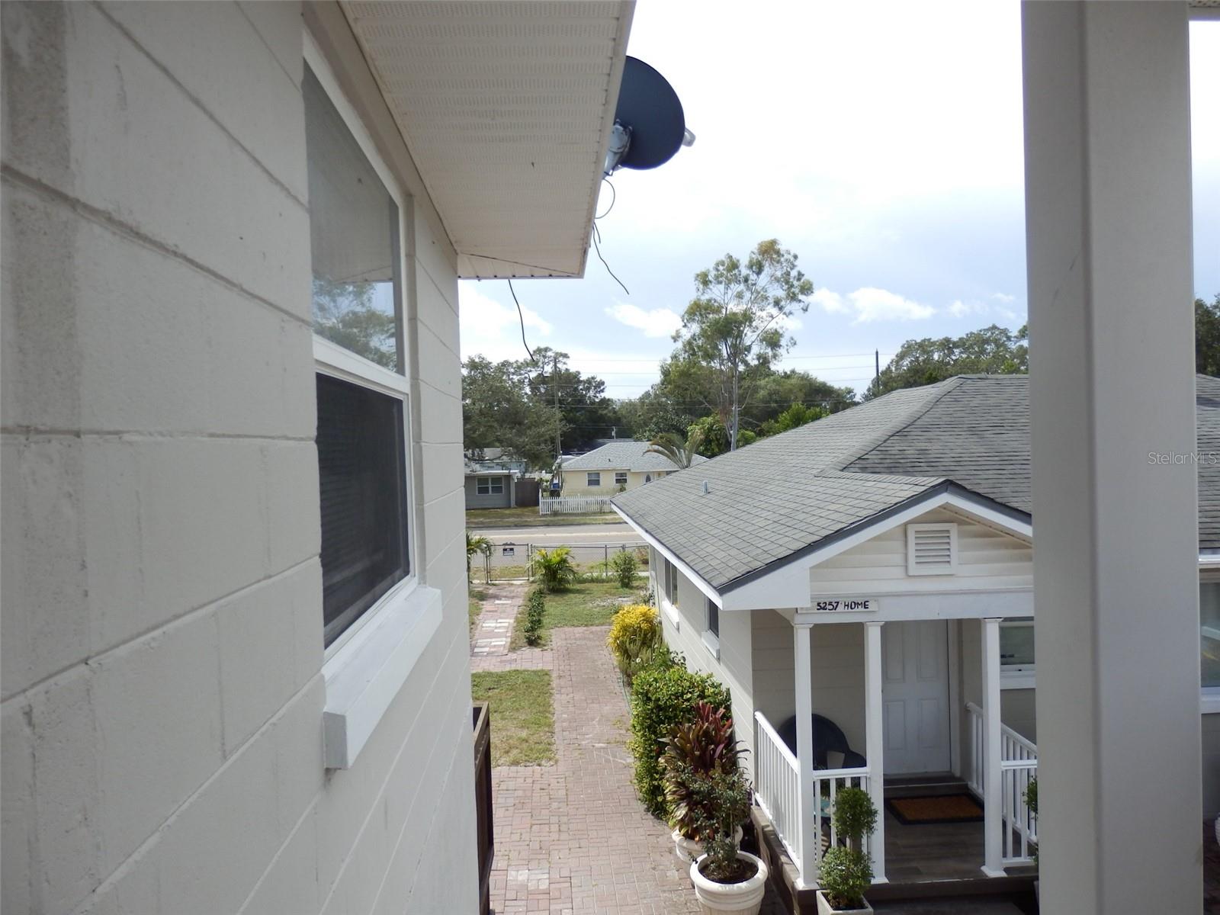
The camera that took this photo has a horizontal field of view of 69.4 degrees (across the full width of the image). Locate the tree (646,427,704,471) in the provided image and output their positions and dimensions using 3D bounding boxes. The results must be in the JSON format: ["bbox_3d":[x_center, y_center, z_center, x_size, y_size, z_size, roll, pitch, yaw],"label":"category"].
[{"bbox_3d":[4.292,0.638,57.034,4.000,5.160,3.700,-2,1,0],"label":"tree"}]

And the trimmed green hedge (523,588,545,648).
[{"bbox_3d":[-1.704,3.629,20.437,0.450,0.460,4.600,-2,1,-2],"label":"trimmed green hedge"}]

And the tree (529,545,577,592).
[{"bbox_3d":[-1.630,3.152,25.054,1.360,1.290,1.250,-2,1,0],"label":"tree"}]

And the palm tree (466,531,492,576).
[{"bbox_3d":[-4.154,3.005,25.708,1.450,1.700,1.390,-2,1,0],"label":"palm tree"}]

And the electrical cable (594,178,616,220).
[{"bbox_3d":[-0.025,-1.057,3.600,0.120,0.180,0.150,-2,1,0],"label":"electrical cable"}]

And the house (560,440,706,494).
[{"bbox_3d":[2.424,0.915,71.756,12.600,4.320,8.800,-2,1,-2],"label":"house"}]

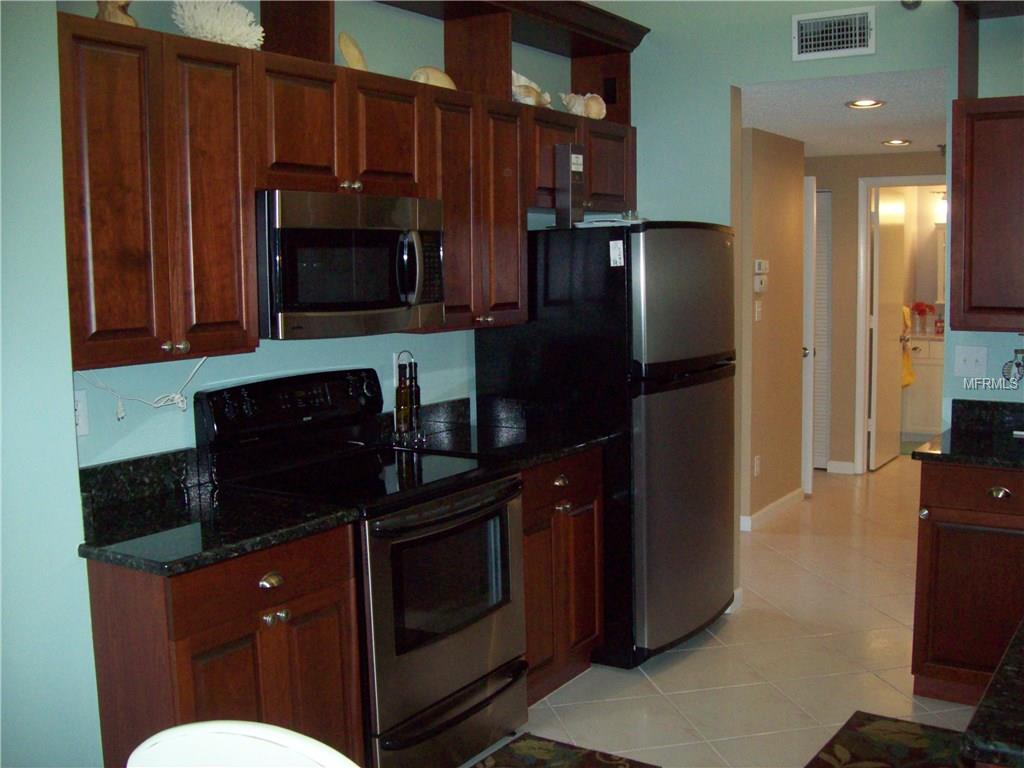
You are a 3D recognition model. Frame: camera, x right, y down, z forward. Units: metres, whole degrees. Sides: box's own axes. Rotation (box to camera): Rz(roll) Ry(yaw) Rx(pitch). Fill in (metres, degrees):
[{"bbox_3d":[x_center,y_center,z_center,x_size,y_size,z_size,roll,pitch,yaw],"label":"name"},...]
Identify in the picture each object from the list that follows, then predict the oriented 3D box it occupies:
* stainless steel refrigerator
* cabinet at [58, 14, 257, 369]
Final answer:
[{"bbox_3d":[0.434,0.208,4.505,0.815,1.705,0.835,4,8,34],"label":"stainless steel refrigerator"},{"bbox_3d":[-0.976,-0.464,2.711,0.331,0.810,0.592,4,8,34],"label":"cabinet"}]

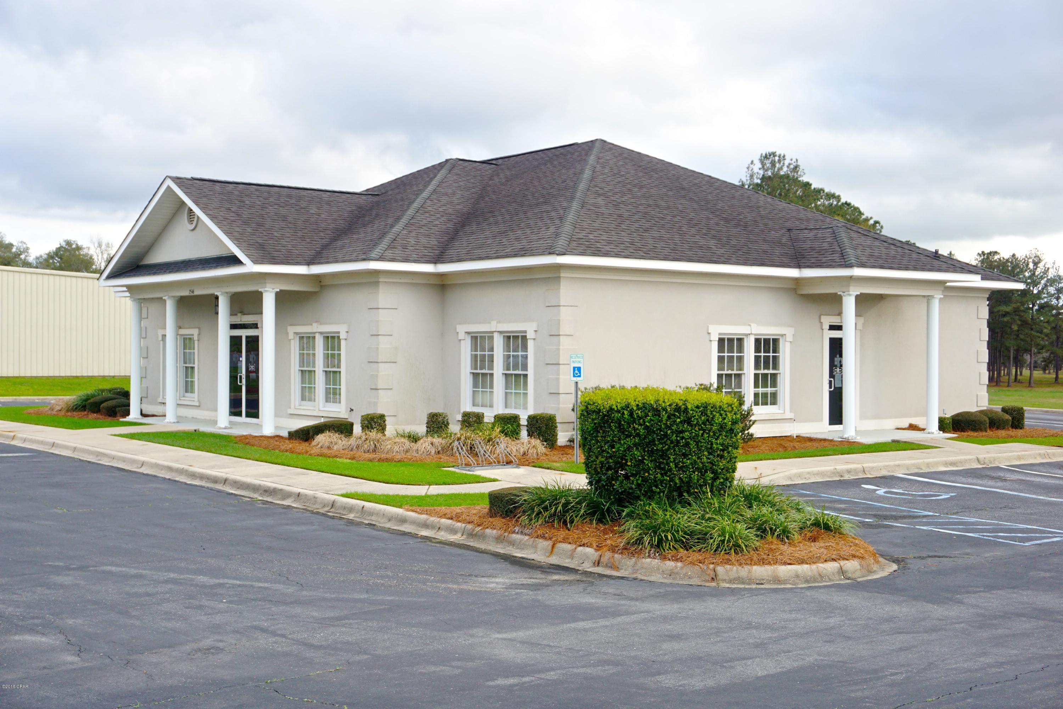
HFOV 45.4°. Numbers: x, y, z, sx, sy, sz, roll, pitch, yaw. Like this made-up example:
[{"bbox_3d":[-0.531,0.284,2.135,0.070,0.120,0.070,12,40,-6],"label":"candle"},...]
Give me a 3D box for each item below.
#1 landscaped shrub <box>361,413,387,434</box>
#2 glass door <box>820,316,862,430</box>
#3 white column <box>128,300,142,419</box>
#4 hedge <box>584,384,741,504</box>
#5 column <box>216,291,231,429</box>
[{"bbox_3d":[-3.103,1.383,24.932,0.502,0.533,0.502,0,0,-39],"label":"landscaped shrub"},{"bbox_3d":[6.909,0.422,28.254,1.380,2.520,0.130,0,0,-38],"label":"glass door"},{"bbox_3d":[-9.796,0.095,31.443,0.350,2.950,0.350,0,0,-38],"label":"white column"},{"bbox_3d":[1.638,1.169,16.100,1.930,1.400,1.700,0,0,6],"label":"hedge"},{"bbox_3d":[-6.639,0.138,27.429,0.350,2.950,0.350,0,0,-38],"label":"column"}]

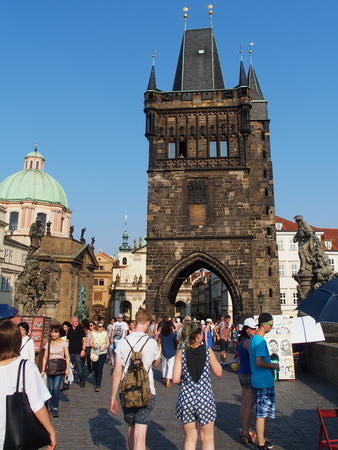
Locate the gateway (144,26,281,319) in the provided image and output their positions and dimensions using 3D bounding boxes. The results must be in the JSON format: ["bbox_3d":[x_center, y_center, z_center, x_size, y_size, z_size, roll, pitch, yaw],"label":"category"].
[{"bbox_3d":[5.759,-8.565,51.200,15.909,44.513,10.500,-1,-13,5],"label":"gateway"}]

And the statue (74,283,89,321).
[{"bbox_3d":[-13.800,12.301,56.681,2.100,6.484,2.100,-11,-17,39],"label":"statue"}]

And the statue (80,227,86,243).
[{"bbox_3d":[-15.810,1.777,67.344,0.950,2.962,1.000,-5,-14,20],"label":"statue"}]

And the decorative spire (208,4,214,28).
[{"bbox_3d":[6.581,-32.300,56.392,0.850,4.393,0.850,-1,-13,5],"label":"decorative spire"}]

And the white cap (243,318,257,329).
[{"bbox_3d":[1.203,1.453,5.361,0.240,0.145,0.170,12,-15,-7],"label":"white cap"}]

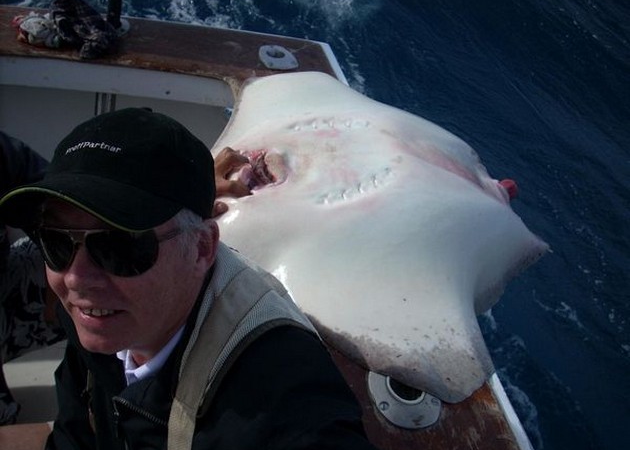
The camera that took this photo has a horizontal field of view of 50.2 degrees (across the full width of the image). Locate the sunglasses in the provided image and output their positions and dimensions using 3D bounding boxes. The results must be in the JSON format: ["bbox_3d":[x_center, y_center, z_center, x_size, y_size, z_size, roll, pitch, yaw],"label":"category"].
[{"bbox_3d":[-0.204,0.018,0.729,0.145,0.052,0.145,1,8,21],"label":"sunglasses"}]

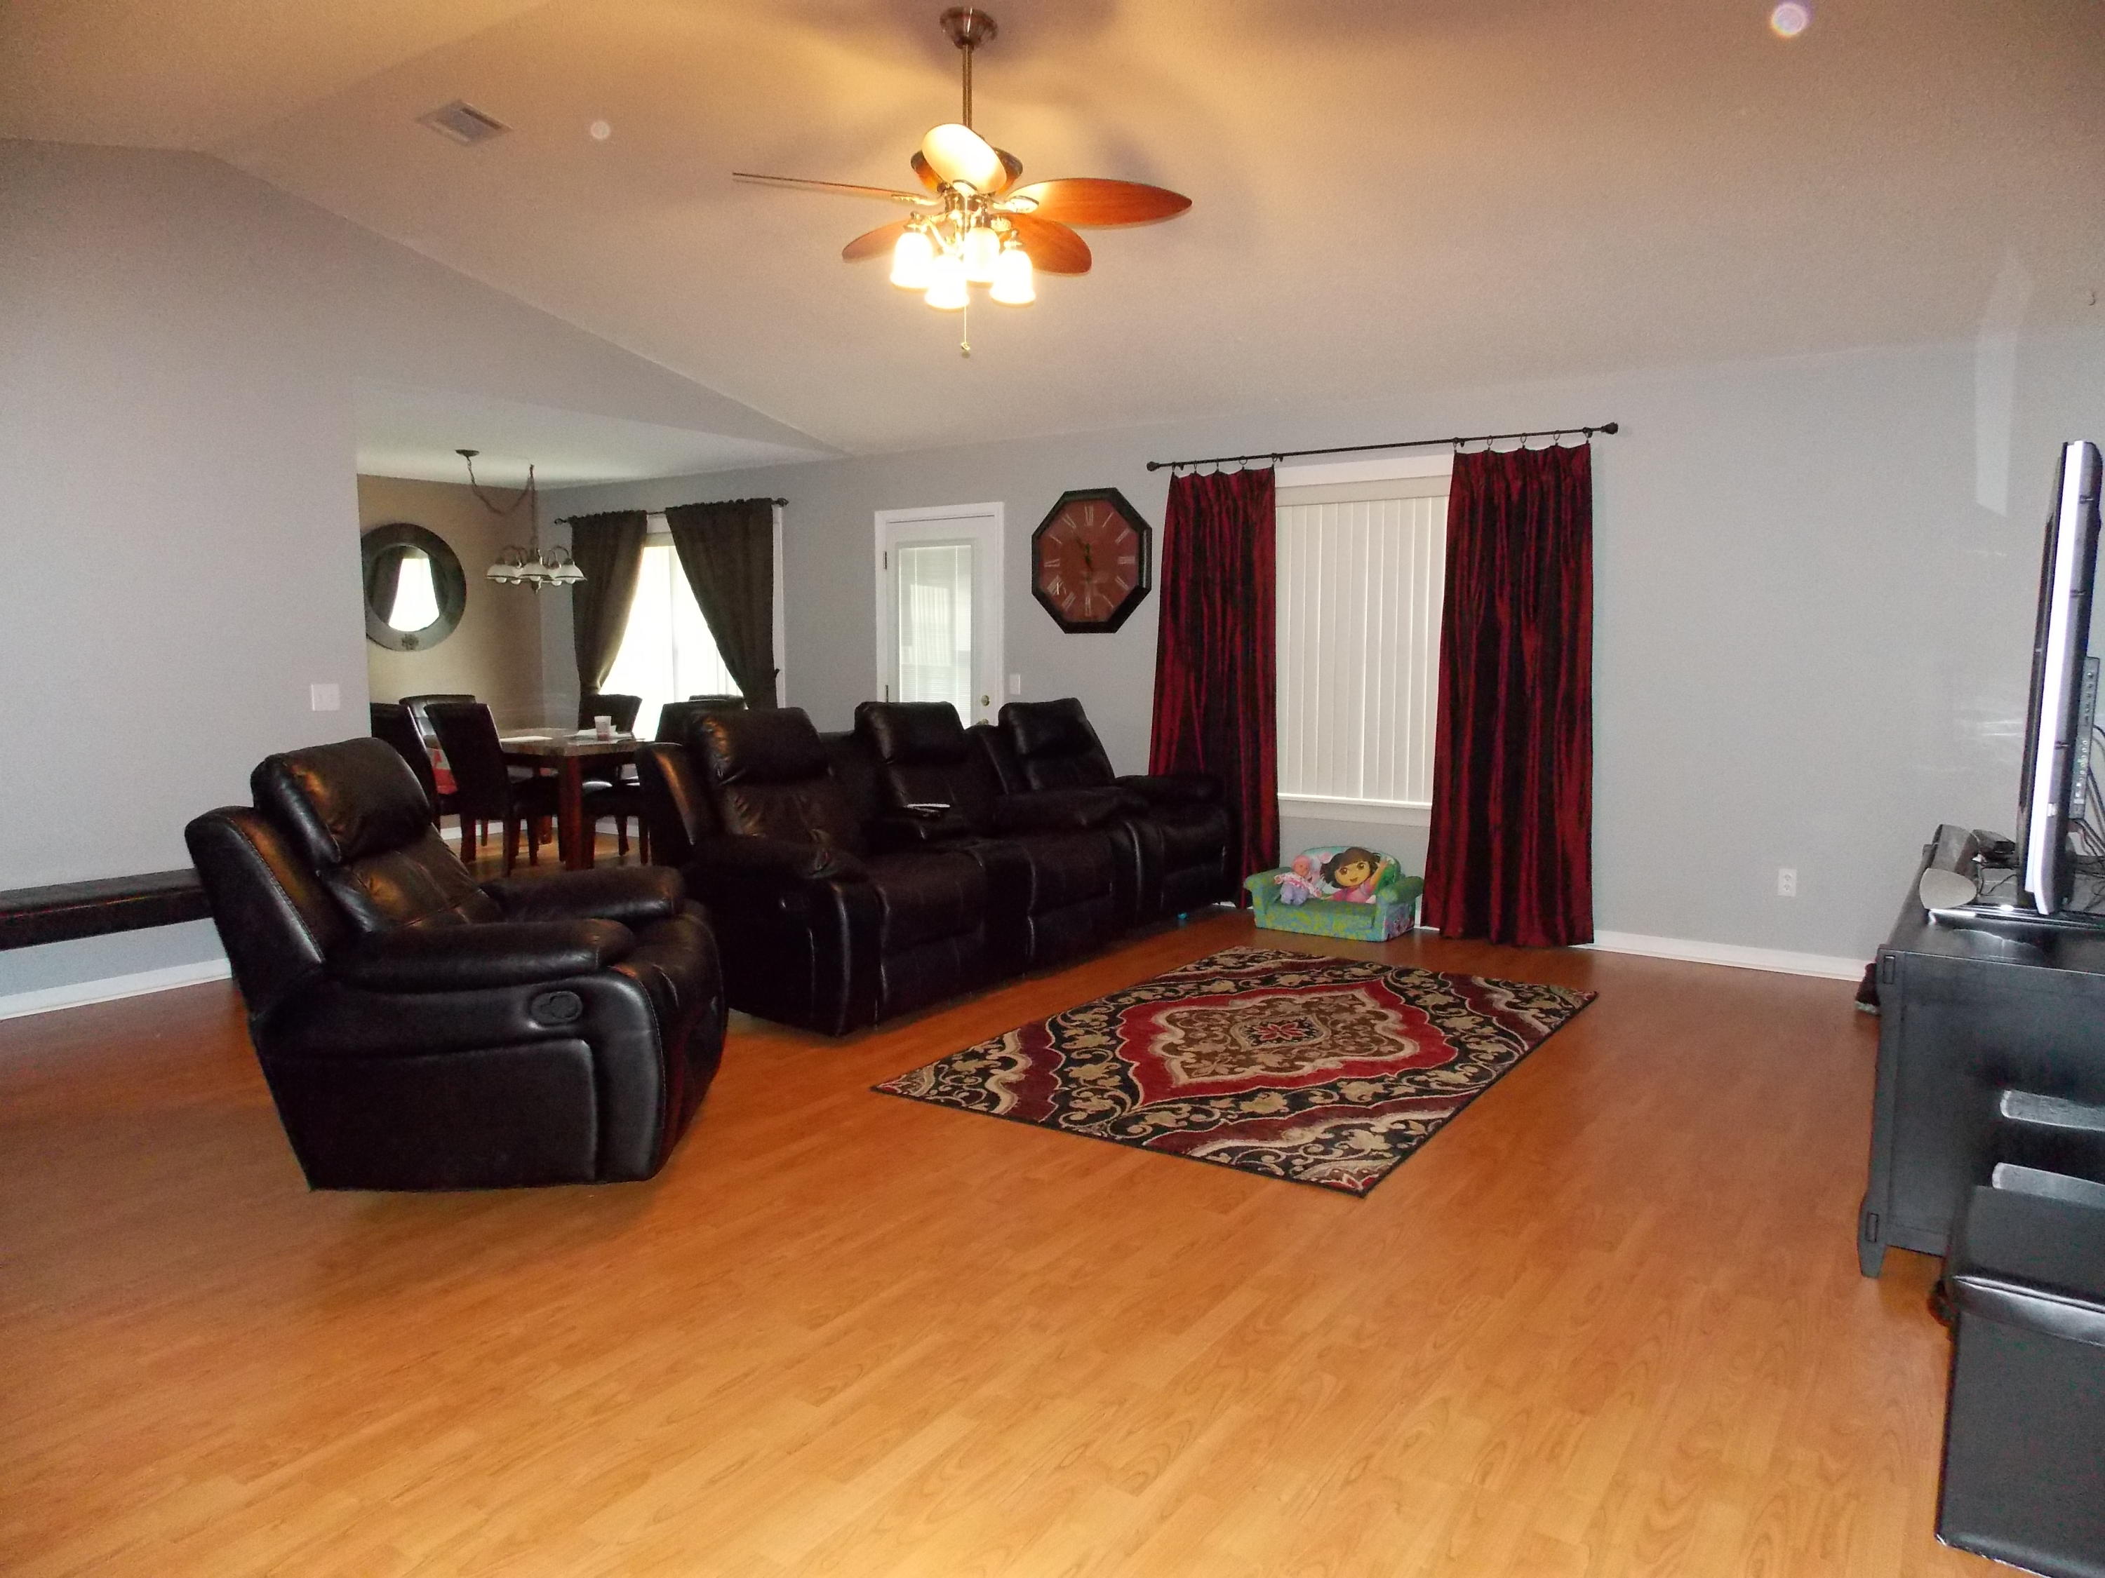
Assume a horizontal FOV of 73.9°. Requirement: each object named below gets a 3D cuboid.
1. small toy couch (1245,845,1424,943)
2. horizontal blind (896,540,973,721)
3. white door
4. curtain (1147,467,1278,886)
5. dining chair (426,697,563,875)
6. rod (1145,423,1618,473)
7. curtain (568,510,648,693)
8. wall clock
[{"bbox_3d":[1.312,0.469,6.515,0.710,0.370,0.390,3,7,29],"label":"small toy couch"},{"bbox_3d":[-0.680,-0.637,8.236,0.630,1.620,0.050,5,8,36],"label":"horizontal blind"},{"bbox_3d":[-0.659,-0.554,8.107,0.920,2.100,0.090,4,7,34],"label":"white door"},{"bbox_3d":[0.789,-0.497,7.036,0.790,2.130,0.130,5,8,36],"label":"curtain"},{"bbox_3d":[-3.340,-0.014,8.490,0.490,1.000,0.630,4,7,31],"label":"dining chair"},{"bbox_3d":[1.433,-1.563,6.469,2.260,0.055,0.090,4,7,34],"label":"rod"},{"bbox_3d":[-3.051,-0.785,9.643,0.760,2.160,0.130,4,7,34],"label":"curtain"},{"bbox_3d":[0.208,-1.207,7.408,0.740,0.755,0.070,4,7,34],"label":"wall clock"}]

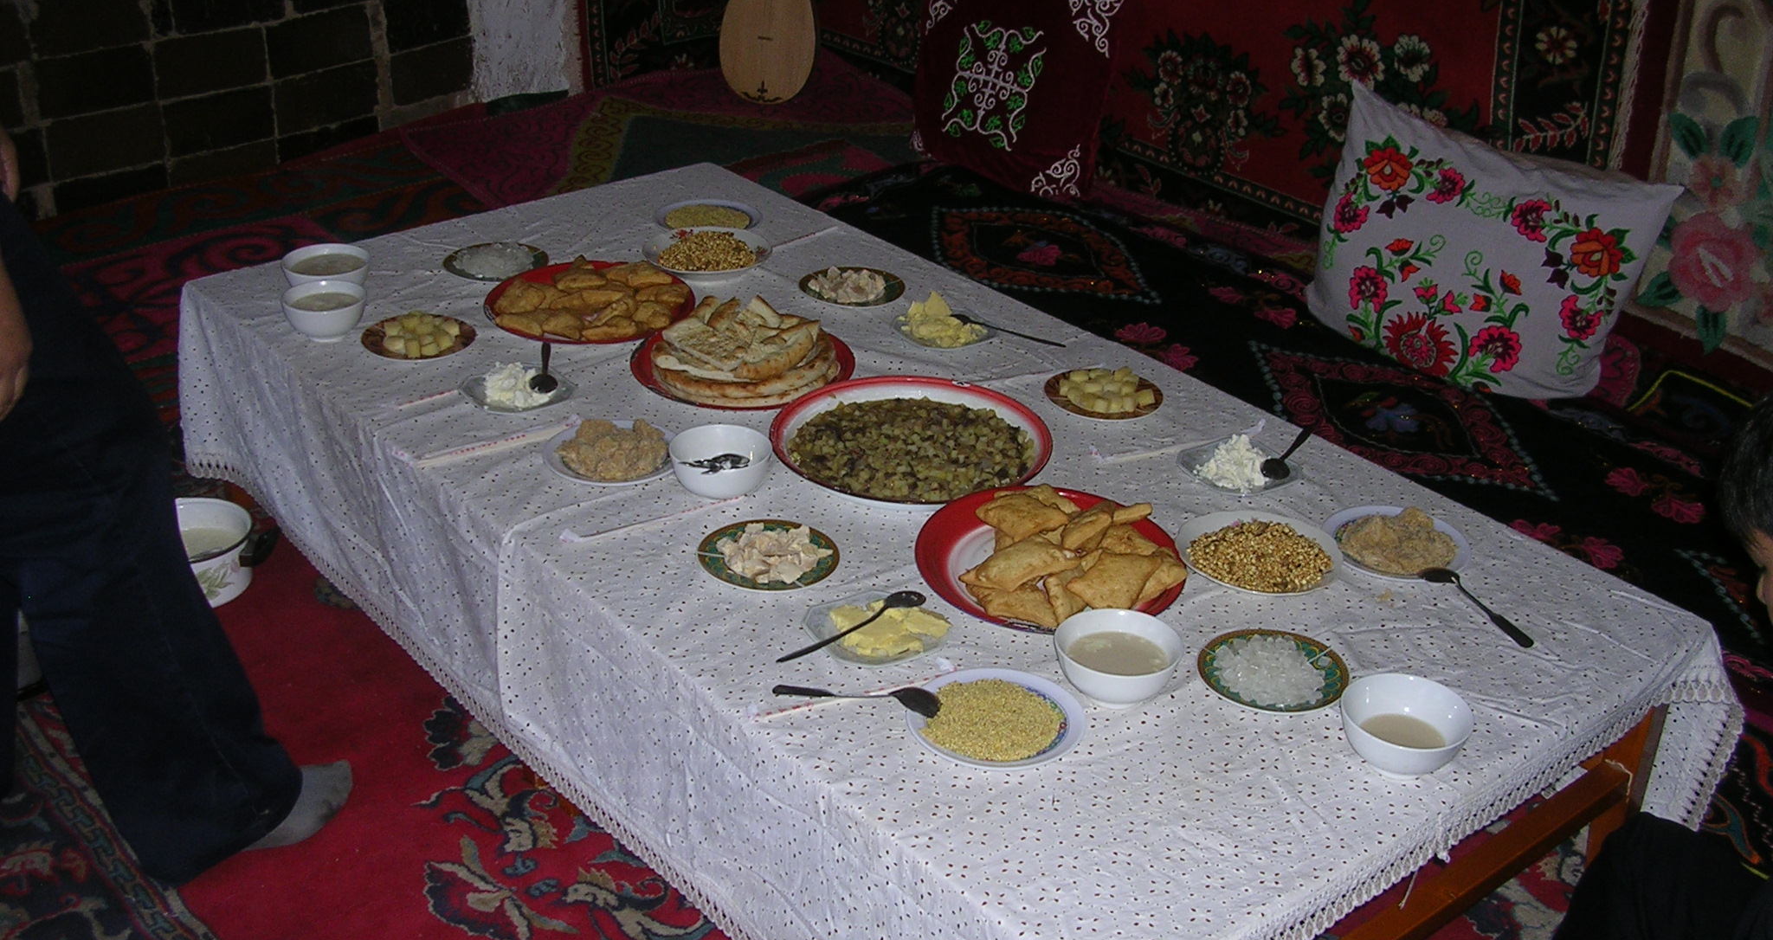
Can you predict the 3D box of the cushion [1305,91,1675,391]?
[{"bbox_3d":[1.050,-0.412,3.466,0.621,0.393,0.170,27,17,37],"label":"cushion"}]

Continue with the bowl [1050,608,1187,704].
[{"bbox_3d":[0.230,0.194,1.937,0.121,0.058,0.121,2,29,-1],"label":"bowl"}]

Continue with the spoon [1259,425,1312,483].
[{"bbox_3d":[0.492,-0.030,2.353,0.034,0.025,0.157,19,38,28],"label":"spoon"}]

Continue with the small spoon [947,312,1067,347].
[{"bbox_3d":[0.173,-0.200,2.802,0.184,0.022,0.038,16,31,19],"label":"small spoon"}]

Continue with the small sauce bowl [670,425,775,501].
[{"bbox_3d":[-0.202,-0.005,2.389,0.124,0.057,0.124,2,28,-1],"label":"small sauce bowl"}]

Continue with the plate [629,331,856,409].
[{"bbox_3d":[-0.195,-0.136,2.662,0.305,0.032,0.305,2,28,-1],"label":"plate"}]

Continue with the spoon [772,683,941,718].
[{"bbox_3d":[-0.030,0.223,1.894,0.166,0.025,0.034,6,29,14],"label":"spoon"}]

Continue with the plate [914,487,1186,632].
[{"bbox_3d":[0.176,0.113,2.099,0.292,0.042,0.292,2,29,-1],"label":"plate"}]

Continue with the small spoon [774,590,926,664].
[{"bbox_3d":[-0.035,0.170,2.080,0.189,0.024,0.040,-20,35,-27],"label":"small spoon"}]

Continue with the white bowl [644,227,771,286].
[{"bbox_3d":[-0.261,-0.304,2.835,0.183,0.040,0.183,2,29,-1],"label":"white bowl"}]

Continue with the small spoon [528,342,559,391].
[{"bbox_3d":[-0.463,-0.139,2.630,0.039,0.025,0.166,-2,28,-8],"label":"small spoon"}]

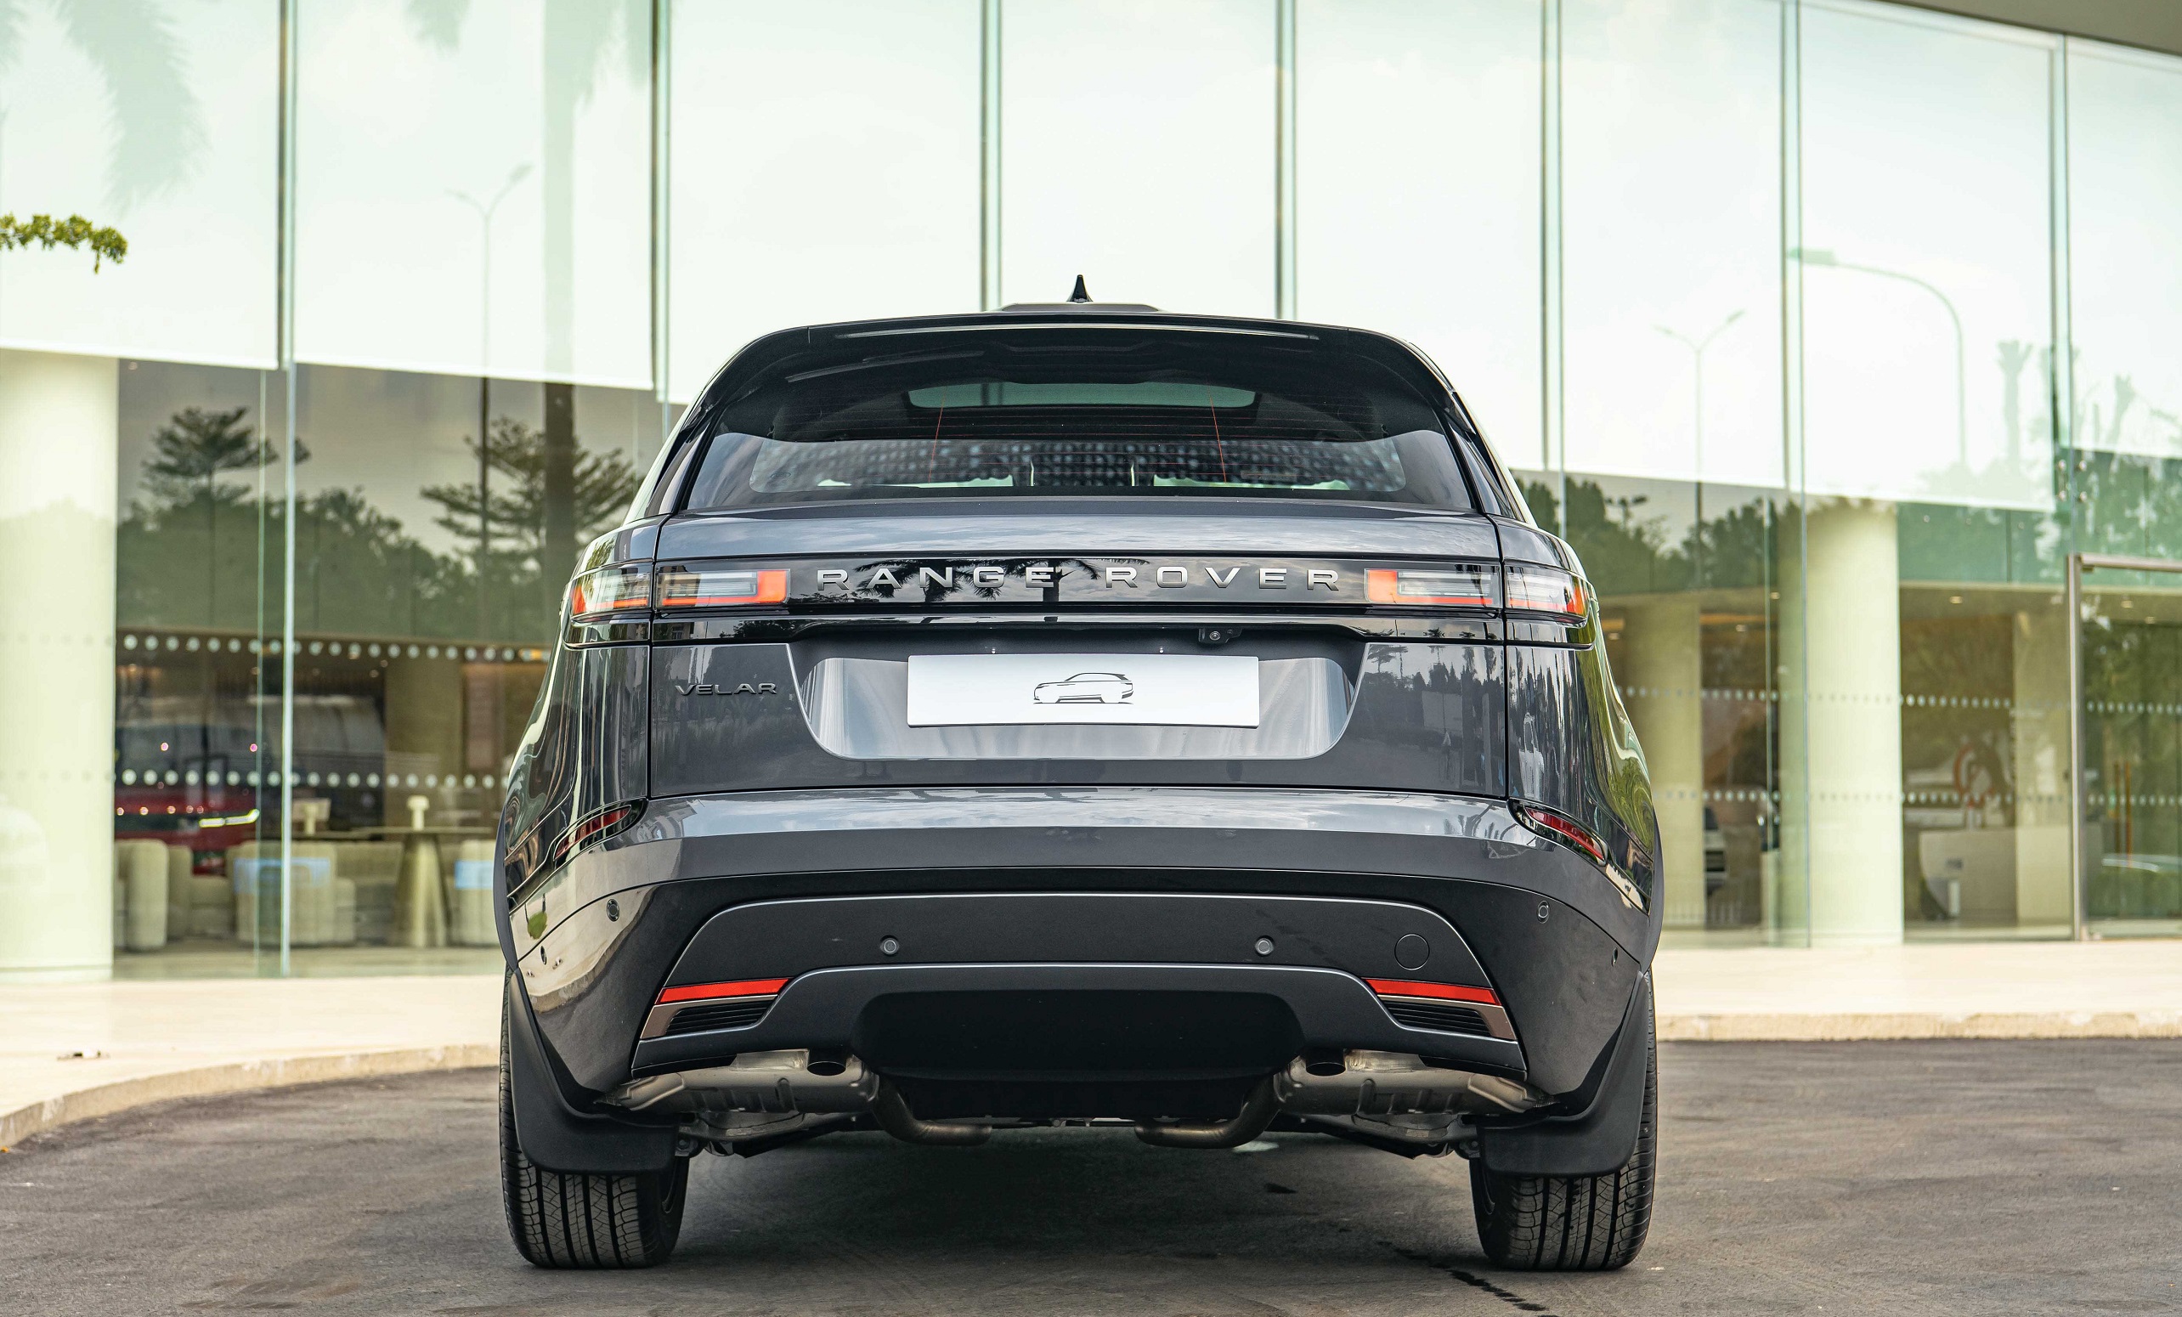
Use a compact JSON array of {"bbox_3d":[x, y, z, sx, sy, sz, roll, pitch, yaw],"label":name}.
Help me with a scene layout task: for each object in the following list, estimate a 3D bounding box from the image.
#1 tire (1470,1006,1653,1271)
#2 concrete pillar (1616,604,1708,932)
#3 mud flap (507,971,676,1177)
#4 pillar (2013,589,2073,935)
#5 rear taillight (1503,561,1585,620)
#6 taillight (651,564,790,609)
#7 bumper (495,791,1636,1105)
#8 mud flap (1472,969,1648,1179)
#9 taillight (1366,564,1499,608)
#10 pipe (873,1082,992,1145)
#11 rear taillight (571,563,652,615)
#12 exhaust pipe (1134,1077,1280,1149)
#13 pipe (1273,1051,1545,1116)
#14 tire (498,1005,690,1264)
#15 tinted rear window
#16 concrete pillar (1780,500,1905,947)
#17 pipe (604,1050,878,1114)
[{"bbox_3d":[0.812,0.661,6.776,0.260,0.765,0.765,0,-3,0],"label":"tire"},{"bbox_3d":[4.487,0.805,31.000,0.650,2.600,0.650,0,-3,-1],"label":"concrete pillar"},{"bbox_3d":[-0.801,0.665,6.350,0.275,0.325,0.140,0,-3,-1],"label":"mud flap"},{"bbox_3d":[7.869,0.858,32.500,0.520,2.680,0.520,0,-3,-1],"label":"pillar"},{"bbox_3d":[0.703,-0.102,6.103,0.160,0.082,0.290,0,-3,0],"label":"rear taillight"},{"bbox_3d":[-0.560,-0.103,5.973,0.202,0.070,0.085,0,-3,8],"label":"taillight"},{"bbox_3d":[-0.018,0.446,6.035,1.860,0.490,0.620,0,-3,0],"label":"bumper"},{"bbox_3d":[0.760,0.665,6.350,0.275,0.325,0.140,0,-3,-1],"label":"mud flap"},{"bbox_3d":[0.512,-0.106,5.930,0.195,0.057,0.085,0,-3,-10],"label":"taillight"},{"bbox_3d":[-0.251,0.714,6.192,0.190,0.110,0.150,0,-3,0],"label":"pipe"},{"bbox_3d":[-0.737,-0.105,6.060,0.145,0.074,0.190,-1,-3,10],"label":"rear taillight"},{"bbox_3d":[0.184,0.715,6.200,0.225,0.110,0.160,0,-3,-1],"label":"exhaust pipe"},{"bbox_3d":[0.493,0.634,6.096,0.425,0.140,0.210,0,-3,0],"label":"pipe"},{"bbox_3d":[-0.848,0.661,6.776,0.260,0.765,0.765,0,-3,0],"label":"tire"},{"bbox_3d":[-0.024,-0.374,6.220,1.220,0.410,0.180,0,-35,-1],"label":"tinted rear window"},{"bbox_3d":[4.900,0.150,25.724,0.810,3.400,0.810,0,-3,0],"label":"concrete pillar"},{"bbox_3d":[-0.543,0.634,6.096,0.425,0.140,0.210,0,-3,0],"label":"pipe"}]

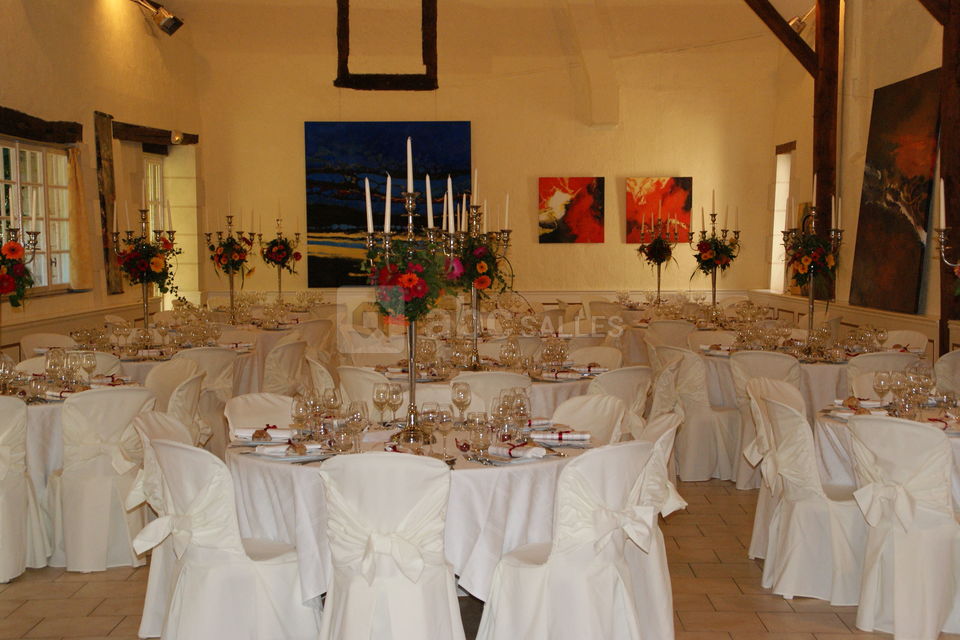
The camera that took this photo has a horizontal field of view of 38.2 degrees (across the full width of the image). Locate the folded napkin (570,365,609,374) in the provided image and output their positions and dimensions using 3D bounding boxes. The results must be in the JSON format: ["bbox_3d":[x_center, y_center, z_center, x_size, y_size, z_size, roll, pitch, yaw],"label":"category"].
[{"bbox_3d":[0.653,0.290,8.193,0.240,0.050,0.055,0,4,-3],"label":"folded napkin"}]

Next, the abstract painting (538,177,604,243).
[{"bbox_3d":[1.127,-1.340,16.970,0.800,0.805,0.035,0,3,0],"label":"abstract painting"}]

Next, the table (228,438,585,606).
[{"bbox_3d":[-0.278,0.877,5.702,1.520,0.772,1.520,0,4,0],"label":"table"}]

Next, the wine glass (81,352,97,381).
[{"bbox_3d":[-2.167,0.277,7.690,0.083,0.188,0.083,0,3,0],"label":"wine glass"}]

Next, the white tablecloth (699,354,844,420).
[{"bbox_3d":[2.331,0.481,9.698,1.580,0.520,1.580,0,4,0],"label":"white tablecloth"}]

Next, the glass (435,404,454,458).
[{"bbox_3d":[-0.133,0.420,5.265,0.073,0.195,0.073,0,4,0],"label":"glass"}]

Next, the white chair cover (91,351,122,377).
[{"bbox_3d":[-2.458,0.612,8.986,0.460,0.860,0.550,0,4,2],"label":"white chair cover"}]

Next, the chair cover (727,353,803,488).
[{"bbox_3d":[1.930,0.642,9.164,0.470,0.905,0.560,1,4,22],"label":"chair cover"}]

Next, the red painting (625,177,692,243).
[{"bbox_3d":[2.199,-1.340,16.970,0.800,0.805,0.035,0,3,0],"label":"red painting"}]

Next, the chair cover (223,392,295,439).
[{"bbox_3d":[-0.865,0.785,6.302,0.480,0.880,0.540,-4,5,-44],"label":"chair cover"}]

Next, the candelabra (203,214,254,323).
[{"bbox_3d":[-2.452,-0.484,13.596,0.480,1.070,0.480,0,4,0],"label":"candelabra"}]

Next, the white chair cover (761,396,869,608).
[{"bbox_3d":[1.572,0.776,6.202,0.550,0.860,0.460,-1,4,-8],"label":"white chair cover"}]

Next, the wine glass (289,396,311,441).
[{"bbox_3d":[-0.787,0.419,6.072,0.080,0.205,0.080,0,4,0],"label":"wine glass"}]

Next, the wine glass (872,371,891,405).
[{"bbox_3d":[1.926,0.340,6.652,0.081,0.188,0.081,0,3,0],"label":"wine glass"}]

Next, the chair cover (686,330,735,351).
[{"bbox_3d":[1.862,0.526,10.252,0.460,0.865,0.520,-2,4,-28],"label":"chair cover"}]

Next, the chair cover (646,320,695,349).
[{"bbox_3d":[1.749,0.421,12.056,0.480,0.880,0.540,2,4,31],"label":"chair cover"}]

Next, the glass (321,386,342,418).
[{"bbox_3d":[-0.676,0.405,6.302,0.082,0.205,0.082,0,4,0],"label":"glass"}]

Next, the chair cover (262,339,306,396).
[{"bbox_3d":[-1.452,0.584,9.351,0.530,0.865,0.450,2,4,34],"label":"chair cover"}]

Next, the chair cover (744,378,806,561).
[{"bbox_3d":[1.682,0.735,6.840,0.550,0.860,0.460,2,4,35],"label":"chair cover"}]

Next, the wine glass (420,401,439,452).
[{"bbox_3d":[-0.195,0.412,5.381,0.075,0.190,0.075,0,4,0],"label":"wine glass"}]

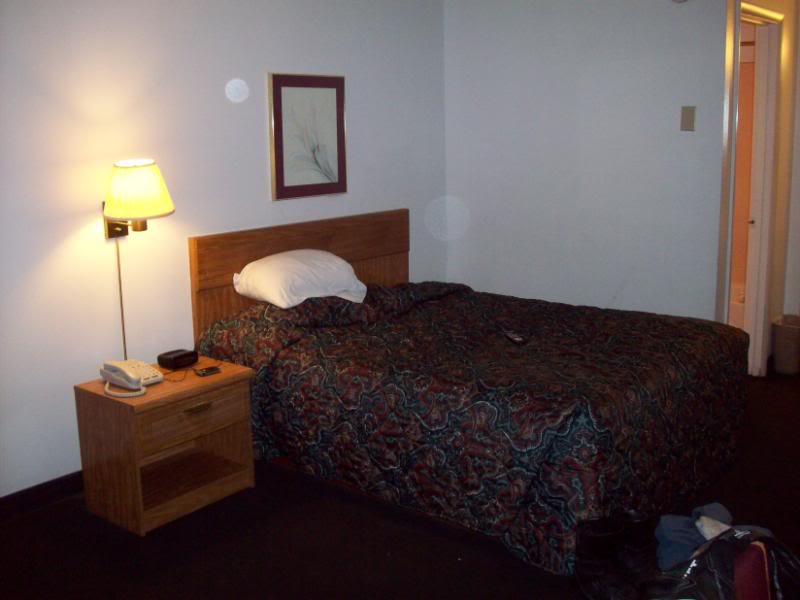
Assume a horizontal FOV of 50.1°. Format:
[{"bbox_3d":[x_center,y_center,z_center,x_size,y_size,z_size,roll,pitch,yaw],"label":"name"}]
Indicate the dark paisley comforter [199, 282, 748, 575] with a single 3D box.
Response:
[{"bbox_3d":[0.362,0.398,3.954,1.890,0.670,1.570,7,13,38],"label":"dark paisley comforter"}]

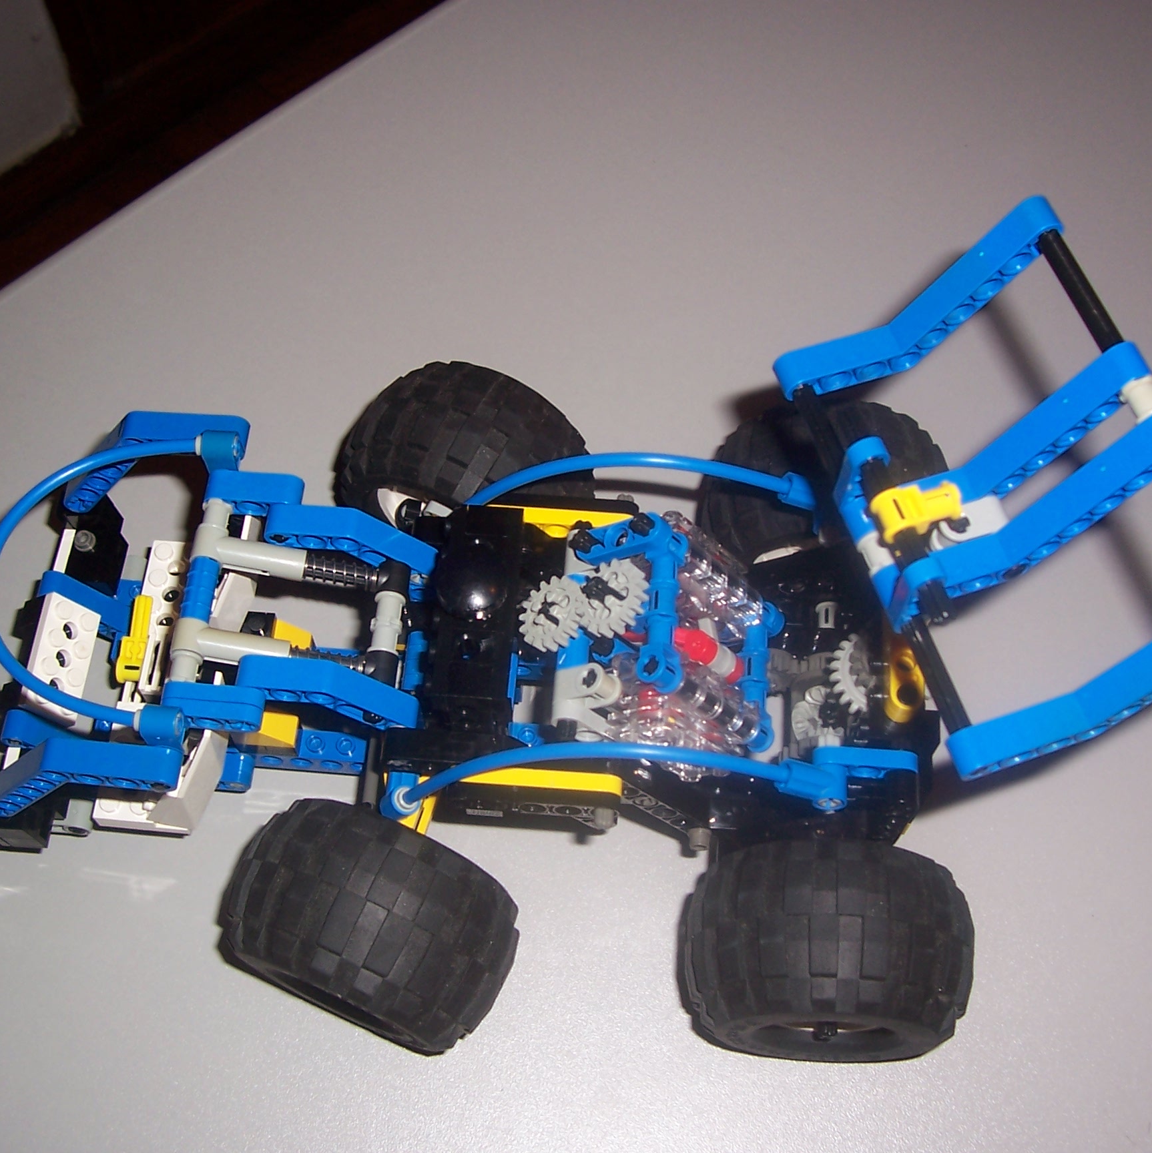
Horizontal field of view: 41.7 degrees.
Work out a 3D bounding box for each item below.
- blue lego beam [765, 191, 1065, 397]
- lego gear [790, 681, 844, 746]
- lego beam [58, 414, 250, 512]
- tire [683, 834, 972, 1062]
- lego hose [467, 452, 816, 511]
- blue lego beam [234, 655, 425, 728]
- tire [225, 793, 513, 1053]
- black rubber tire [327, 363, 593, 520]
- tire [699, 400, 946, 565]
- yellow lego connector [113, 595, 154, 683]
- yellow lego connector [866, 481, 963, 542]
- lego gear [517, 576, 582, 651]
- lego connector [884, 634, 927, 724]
[{"bbox_3d":[0.074,-0.056,0.320,0.065,0.021,0.008,-32,66,23],"label":"blue lego beam"},{"bbox_3d":[0.061,0.035,0.381,0.013,0.009,0.013,4,63,2],"label":"lego gear"},{"bbox_3d":[-0.115,-0.031,0.395,0.065,0.021,0.008,-13,58,32],"label":"lego beam"},{"bbox_3d":[0.057,0.088,0.351,0.069,0.069,0.040,2,63,4],"label":"tire"},{"bbox_3d":[0.008,-0.021,0.363,0.100,0.033,0.006,-4,62,17],"label":"lego hose"},{"bbox_3d":[-0.055,0.026,0.345,0.043,0.016,0.008,16,61,-21],"label":"blue lego beam"},{"bbox_3d":[-0.049,0.083,0.361,0.069,0.069,0.040,22,65,11],"label":"tire"},{"bbox_3d":[-0.029,-0.026,0.417,0.069,0.069,0.040,24,66,12],"label":"black rubber tire"},{"bbox_3d":[0.067,-0.015,0.403,0.069,0.069,0.040,2,63,4],"label":"tire"},{"bbox_3d":[-0.115,0.016,0.394,0.008,0.008,0.024,4,63,2],"label":"yellow lego connector"},{"bbox_3d":[0.064,-0.012,0.287,0.017,0.008,0.008,-17,65,-6],"label":"yellow lego connector"},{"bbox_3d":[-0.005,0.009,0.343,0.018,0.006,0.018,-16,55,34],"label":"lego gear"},{"bbox_3d":[0.076,0.021,0.349,0.008,0.008,0.024,2,63,4],"label":"lego connector"}]

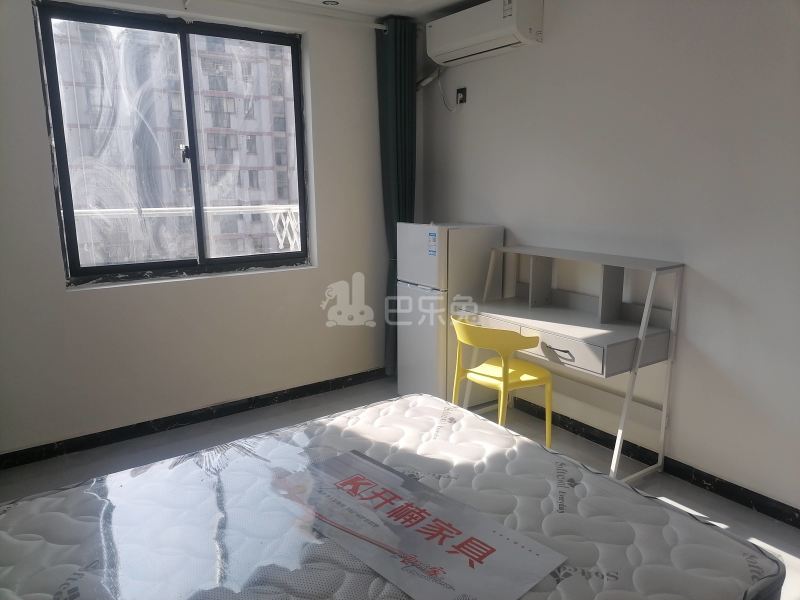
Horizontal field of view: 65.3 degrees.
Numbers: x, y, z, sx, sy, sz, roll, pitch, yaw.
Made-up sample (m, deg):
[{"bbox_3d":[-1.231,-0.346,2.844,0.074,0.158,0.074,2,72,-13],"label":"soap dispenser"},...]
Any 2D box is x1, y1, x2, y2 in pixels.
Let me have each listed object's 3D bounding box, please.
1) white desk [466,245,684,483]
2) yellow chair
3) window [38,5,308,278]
[{"bbox_3d":[0.783,0.289,3.163,0.496,1.008,1.029,-8,14,-34],"label":"white desk"},{"bbox_3d":[0.504,0.431,3.152,0.470,0.740,0.530,-10,14,-38],"label":"yellow chair"},{"bbox_3d":[-1.212,-0.875,3.650,1.445,1.420,0.105,-9,14,-34],"label":"window"}]

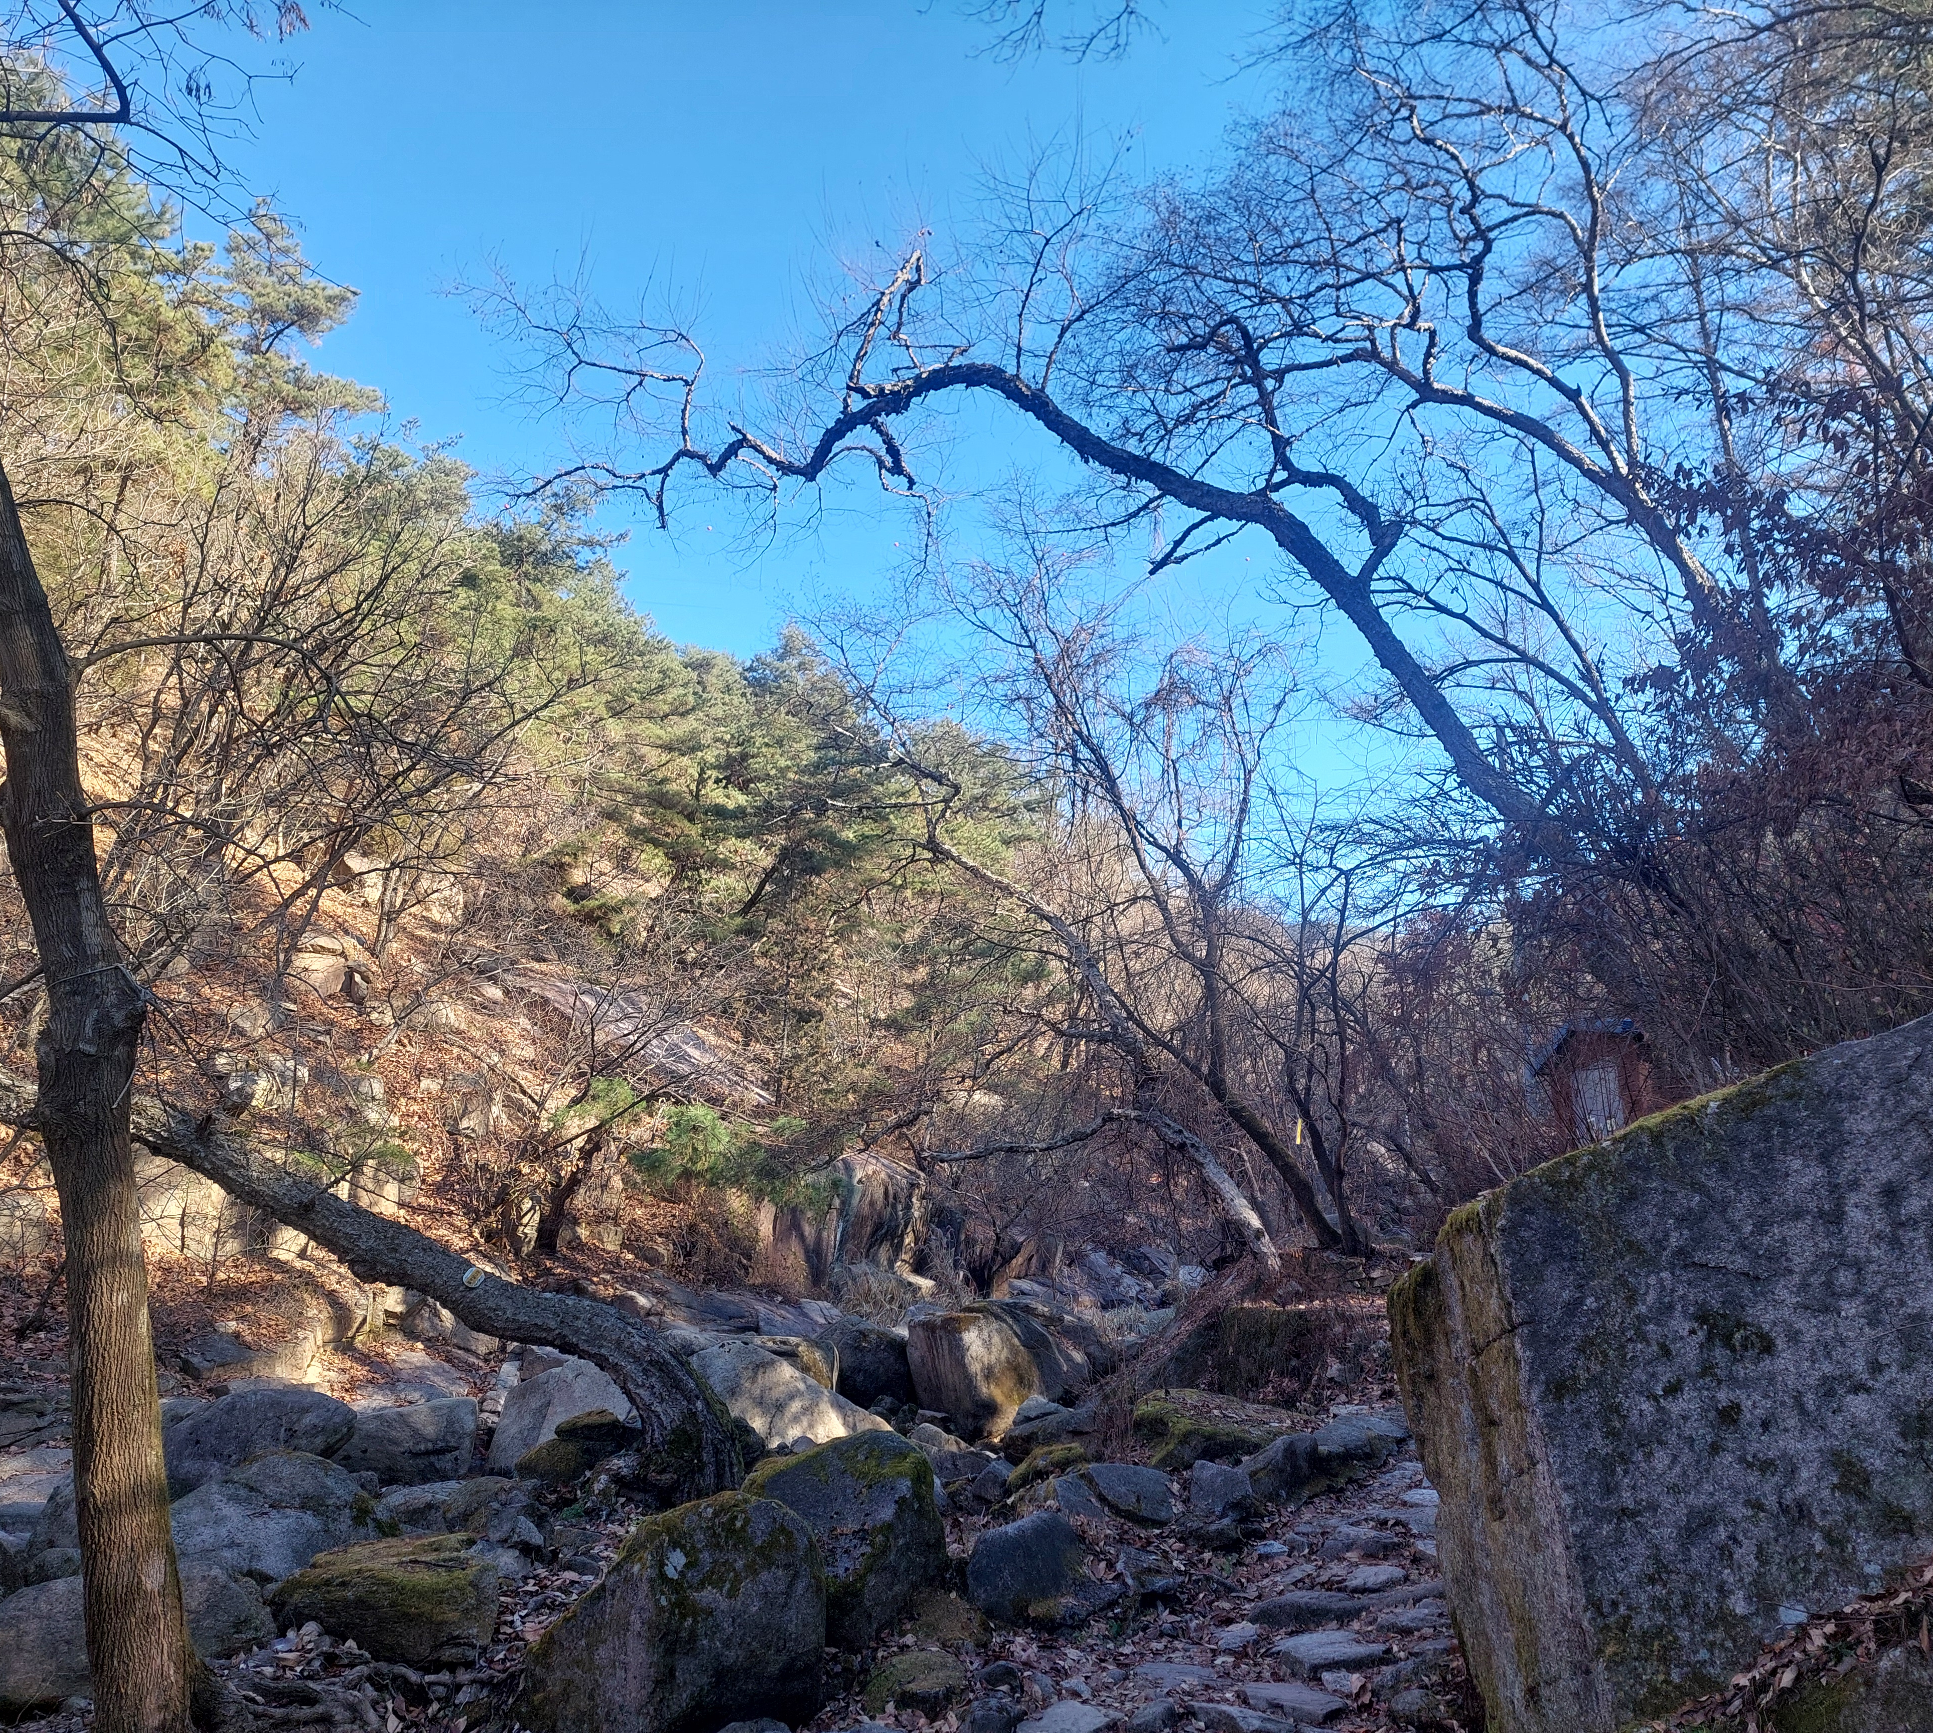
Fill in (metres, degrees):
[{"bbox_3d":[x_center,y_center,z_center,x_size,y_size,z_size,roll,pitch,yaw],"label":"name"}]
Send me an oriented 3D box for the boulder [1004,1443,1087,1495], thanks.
[{"bbox_3d":[0.366,2.790,7.727,0.372,0.205,0.335,0,-10,0],"label":"boulder"}]

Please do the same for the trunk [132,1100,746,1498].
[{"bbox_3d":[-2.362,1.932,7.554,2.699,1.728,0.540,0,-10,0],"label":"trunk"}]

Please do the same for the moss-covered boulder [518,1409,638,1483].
[{"bbox_3d":[-1.869,2.781,8.018,0.553,0.310,0.442,0,-10,0],"label":"moss-covered boulder"}]

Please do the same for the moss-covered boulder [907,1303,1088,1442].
[{"bbox_3d":[0.193,3.130,10.373,1.108,0.794,0.887,0,-10,0],"label":"moss-covered boulder"}]

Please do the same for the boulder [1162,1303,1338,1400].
[{"bbox_3d":[1.681,2.882,9.941,1.005,0.539,0.603,0,-10,0],"label":"boulder"}]

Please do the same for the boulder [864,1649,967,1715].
[{"bbox_3d":[-0.146,2.338,4.785,0.298,0.141,0.239,0,-10,0],"label":"boulder"}]

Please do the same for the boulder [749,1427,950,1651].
[{"bbox_3d":[-0.395,2.214,5.536,0.651,0.629,0.684,0,-10,0],"label":"boulder"}]

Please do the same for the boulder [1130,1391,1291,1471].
[{"bbox_3d":[1.219,2.834,8.402,0.769,0.334,0.692,0,-10,0],"label":"boulder"}]

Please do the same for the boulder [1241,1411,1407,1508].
[{"bbox_3d":[1.624,2.688,7.590,0.619,0.355,0.742,-7,-13,34],"label":"boulder"}]

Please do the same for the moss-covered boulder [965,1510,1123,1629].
[{"bbox_3d":[0.258,2.385,5.673,0.533,0.337,0.427,0,-10,0],"label":"moss-covered boulder"}]

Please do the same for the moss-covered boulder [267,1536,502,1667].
[{"bbox_3d":[-1.965,2.469,5.644,0.725,0.349,0.544,3,-11,-18],"label":"moss-covered boulder"}]

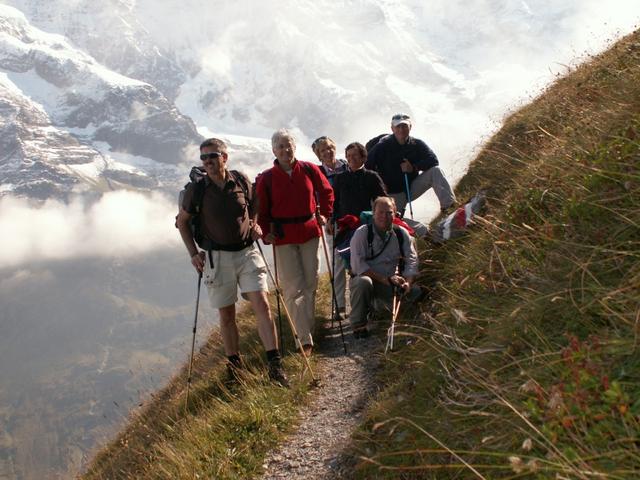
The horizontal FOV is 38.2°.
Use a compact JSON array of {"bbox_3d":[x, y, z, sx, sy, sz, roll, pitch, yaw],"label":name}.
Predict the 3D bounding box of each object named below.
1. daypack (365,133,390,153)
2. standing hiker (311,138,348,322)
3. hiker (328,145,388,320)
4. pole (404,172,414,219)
[{"bbox_3d":[0.615,-0.799,8.950,0.310,0.470,0.230,-2,19,-21],"label":"daypack"},{"bbox_3d":[0.125,-0.116,8.550,0.480,1.660,0.340,-1,5,-9],"label":"standing hiker"},{"bbox_3d":[0.328,-0.099,8.300,0.530,1.600,0.360,0,5,0],"label":"hiker"},{"bbox_3d":[0.851,-0.274,8.600,0.060,1.000,0.060,-9,5,0],"label":"pole"}]

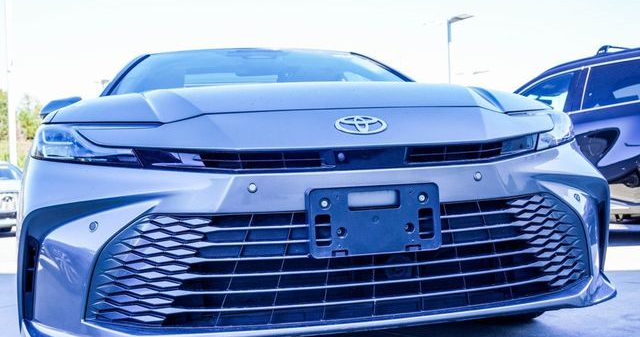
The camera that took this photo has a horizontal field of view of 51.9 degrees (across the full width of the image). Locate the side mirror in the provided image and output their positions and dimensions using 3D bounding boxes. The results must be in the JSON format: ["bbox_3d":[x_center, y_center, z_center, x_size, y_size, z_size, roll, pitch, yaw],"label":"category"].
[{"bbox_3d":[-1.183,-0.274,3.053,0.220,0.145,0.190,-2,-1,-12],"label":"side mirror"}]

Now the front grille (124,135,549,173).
[{"bbox_3d":[0.109,-0.032,1.720,1.140,0.095,0.220,-2,-1,-12],"label":"front grille"}]

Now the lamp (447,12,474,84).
[{"bbox_3d":[5.926,-2.777,26.694,1.200,7.190,0.350,-3,-1,28],"label":"lamp"}]

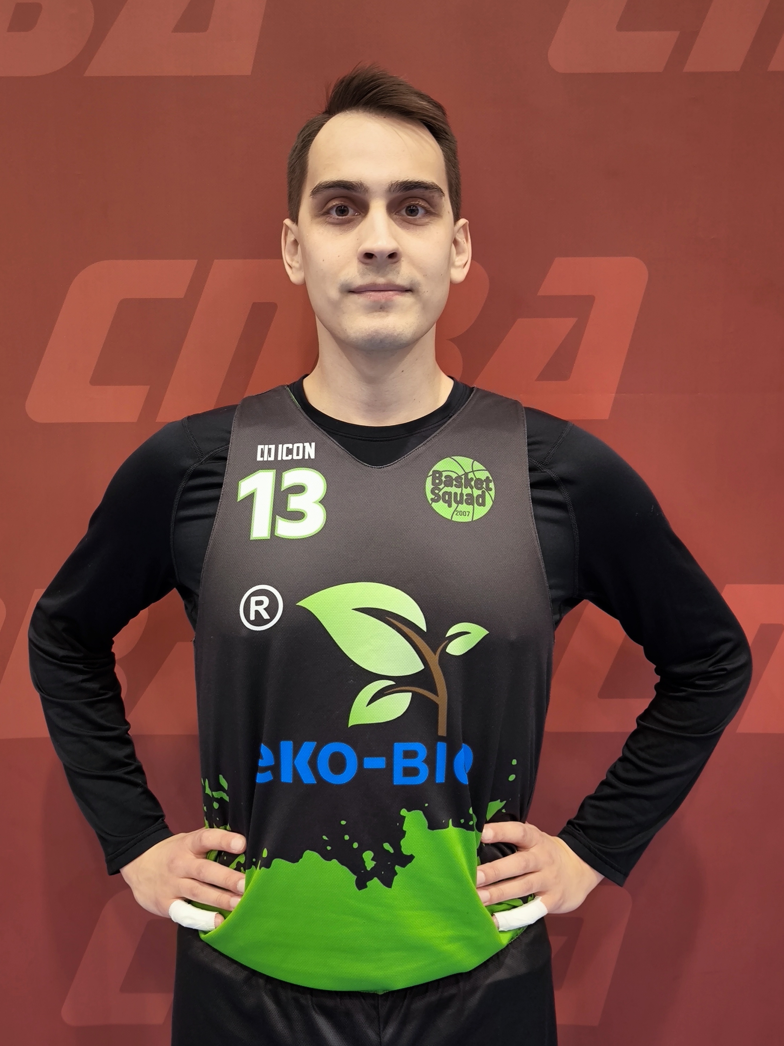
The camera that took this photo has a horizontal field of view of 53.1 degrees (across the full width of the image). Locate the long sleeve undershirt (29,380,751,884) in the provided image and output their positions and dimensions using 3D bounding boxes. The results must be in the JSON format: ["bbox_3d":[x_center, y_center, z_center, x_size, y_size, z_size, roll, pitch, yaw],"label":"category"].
[{"bbox_3d":[-0.002,0.155,0.888,0.860,0.640,0.280,0,6,0],"label":"long sleeve undershirt"}]

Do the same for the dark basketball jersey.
[{"bbox_3d":[-0.021,0.167,0.875,0.395,0.630,0.260,0,6,0],"label":"dark basketball jersey"}]

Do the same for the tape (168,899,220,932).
[{"bbox_3d":[-0.223,0.442,0.887,0.058,0.025,0.026,16,12,21],"label":"tape"}]

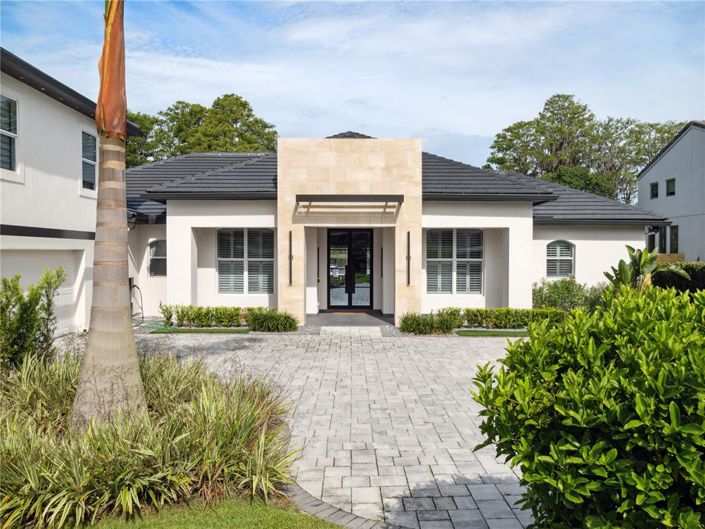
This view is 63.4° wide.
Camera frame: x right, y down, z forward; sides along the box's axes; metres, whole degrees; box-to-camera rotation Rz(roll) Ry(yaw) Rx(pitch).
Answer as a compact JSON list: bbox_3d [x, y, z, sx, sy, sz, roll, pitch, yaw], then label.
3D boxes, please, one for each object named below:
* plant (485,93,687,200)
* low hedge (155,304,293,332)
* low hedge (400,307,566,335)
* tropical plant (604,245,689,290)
[{"bbox_3d":[20.500,-6.957,49.870,17.000,15.900,14.000,0,1,0],"label":"plant"},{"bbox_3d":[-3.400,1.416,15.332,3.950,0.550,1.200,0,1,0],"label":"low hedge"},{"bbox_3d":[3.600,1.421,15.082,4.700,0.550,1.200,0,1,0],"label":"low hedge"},{"bbox_3d":[8.750,0.557,17.015,2.400,2.200,2.100,0,1,0],"label":"tropical plant"}]

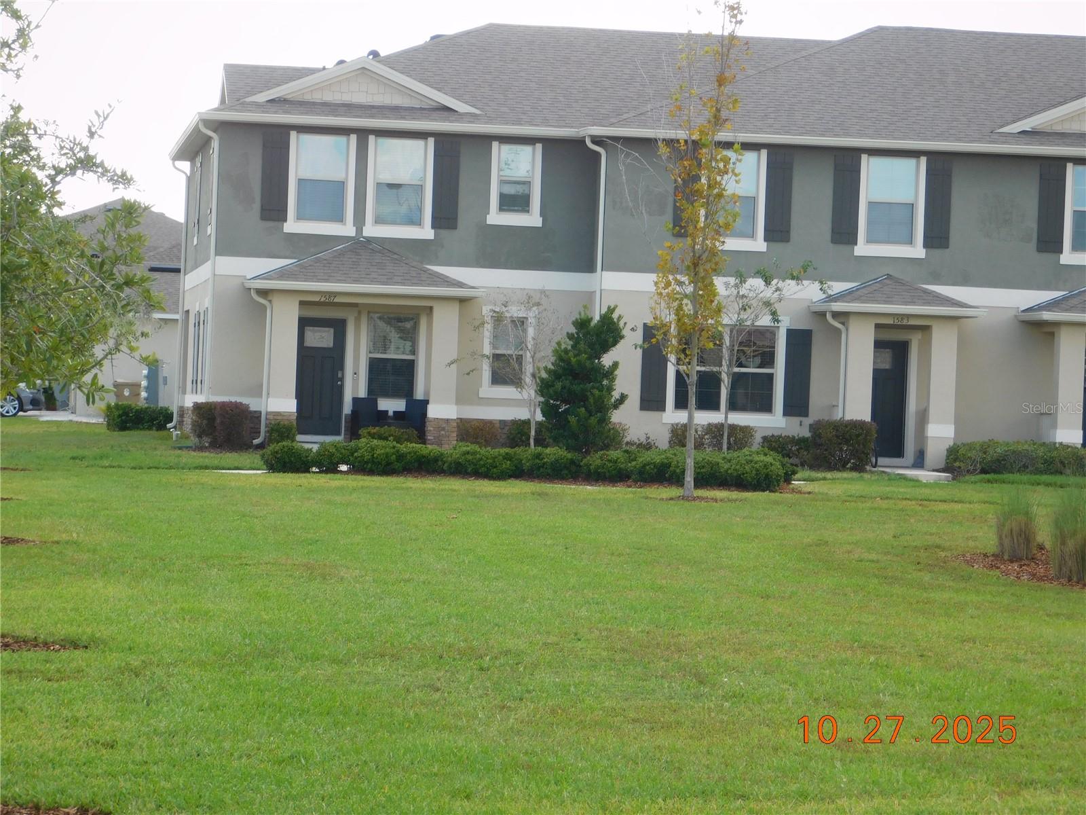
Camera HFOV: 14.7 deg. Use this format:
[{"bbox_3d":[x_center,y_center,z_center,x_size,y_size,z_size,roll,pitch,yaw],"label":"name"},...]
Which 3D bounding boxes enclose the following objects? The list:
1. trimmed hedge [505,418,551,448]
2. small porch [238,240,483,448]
[{"bbox_3d":[-0.212,0.505,72.894,0.830,0.608,0.750,2,0,-7],"label":"trimmed hedge"},{"bbox_3d":[-3.173,-1.142,72.155,4.050,3.600,1.850,2,0,-7],"label":"small porch"}]

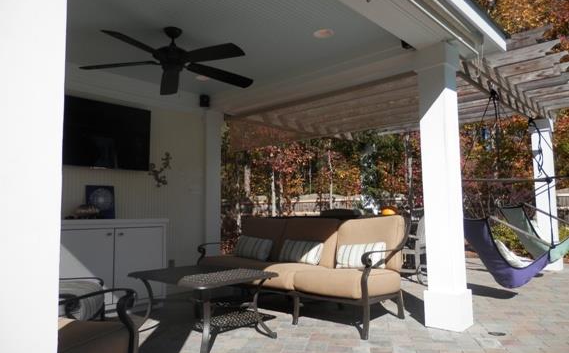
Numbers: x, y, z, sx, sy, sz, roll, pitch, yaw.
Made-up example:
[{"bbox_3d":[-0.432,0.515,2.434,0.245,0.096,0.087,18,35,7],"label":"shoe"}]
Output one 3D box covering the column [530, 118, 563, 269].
[{"bbox_3d":[4.065,0.296,6.381,0.298,2.262,0.298,-5,-6,41],"label":"column"}]

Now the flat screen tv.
[{"bbox_3d":[-1.900,-0.421,4.181,0.081,0.682,1.182,-5,-6,41],"label":"flat screen tv"}]

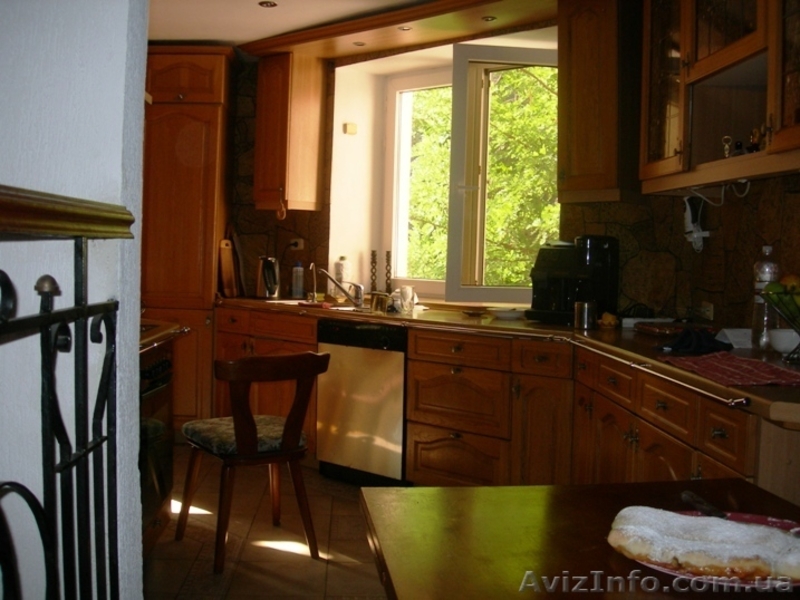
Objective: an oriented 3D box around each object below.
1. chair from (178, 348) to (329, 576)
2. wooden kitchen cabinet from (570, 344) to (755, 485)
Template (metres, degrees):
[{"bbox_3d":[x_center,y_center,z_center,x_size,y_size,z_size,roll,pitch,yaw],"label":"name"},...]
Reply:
[{"bbox_3d":[-0.591,0.599,3.524,0.450,0.815,0.510,0,4,-30],"label":"chair"},{"bbox_3d":[1.038,0.628,2.857,0.570,0.813,1.614,1,3,-4],"label":"wooden kitchen cabinet"}]

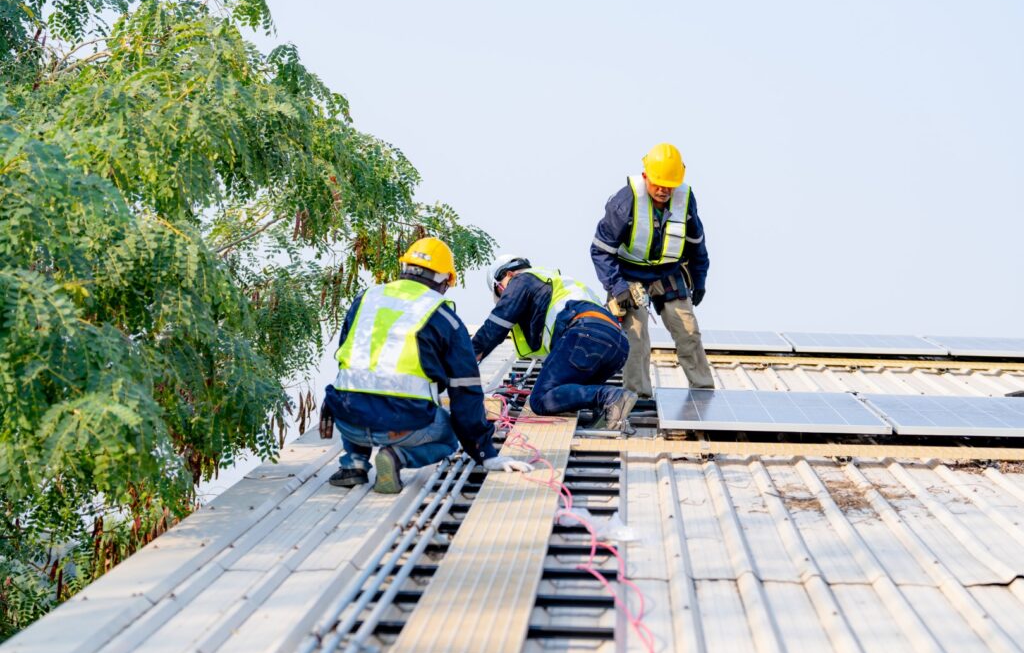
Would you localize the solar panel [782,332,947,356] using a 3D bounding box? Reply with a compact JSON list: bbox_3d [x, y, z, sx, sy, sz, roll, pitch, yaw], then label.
[{"bbox_3d":[2.521,0.126,18.595,1.027,0.038,2.018,1,3,3],"label":"solar panel"}]

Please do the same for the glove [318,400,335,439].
[{"bbox_3d":[-0.706,0.350,9.750,0.065,0.165,0.085,2,-3,-5],"label":"glove"}]

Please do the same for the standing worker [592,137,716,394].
[{"bbox_3d":[0.755,-0.269,13.750,0.640,1.440,0.550,2,-3,-9],"label":"standing worker"}]

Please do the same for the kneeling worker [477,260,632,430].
[{"bbox_3d":[0.200,0.077,12.350,0.800,0.830,0.520,-1,-4,38],"label":"kneeling worker"}]

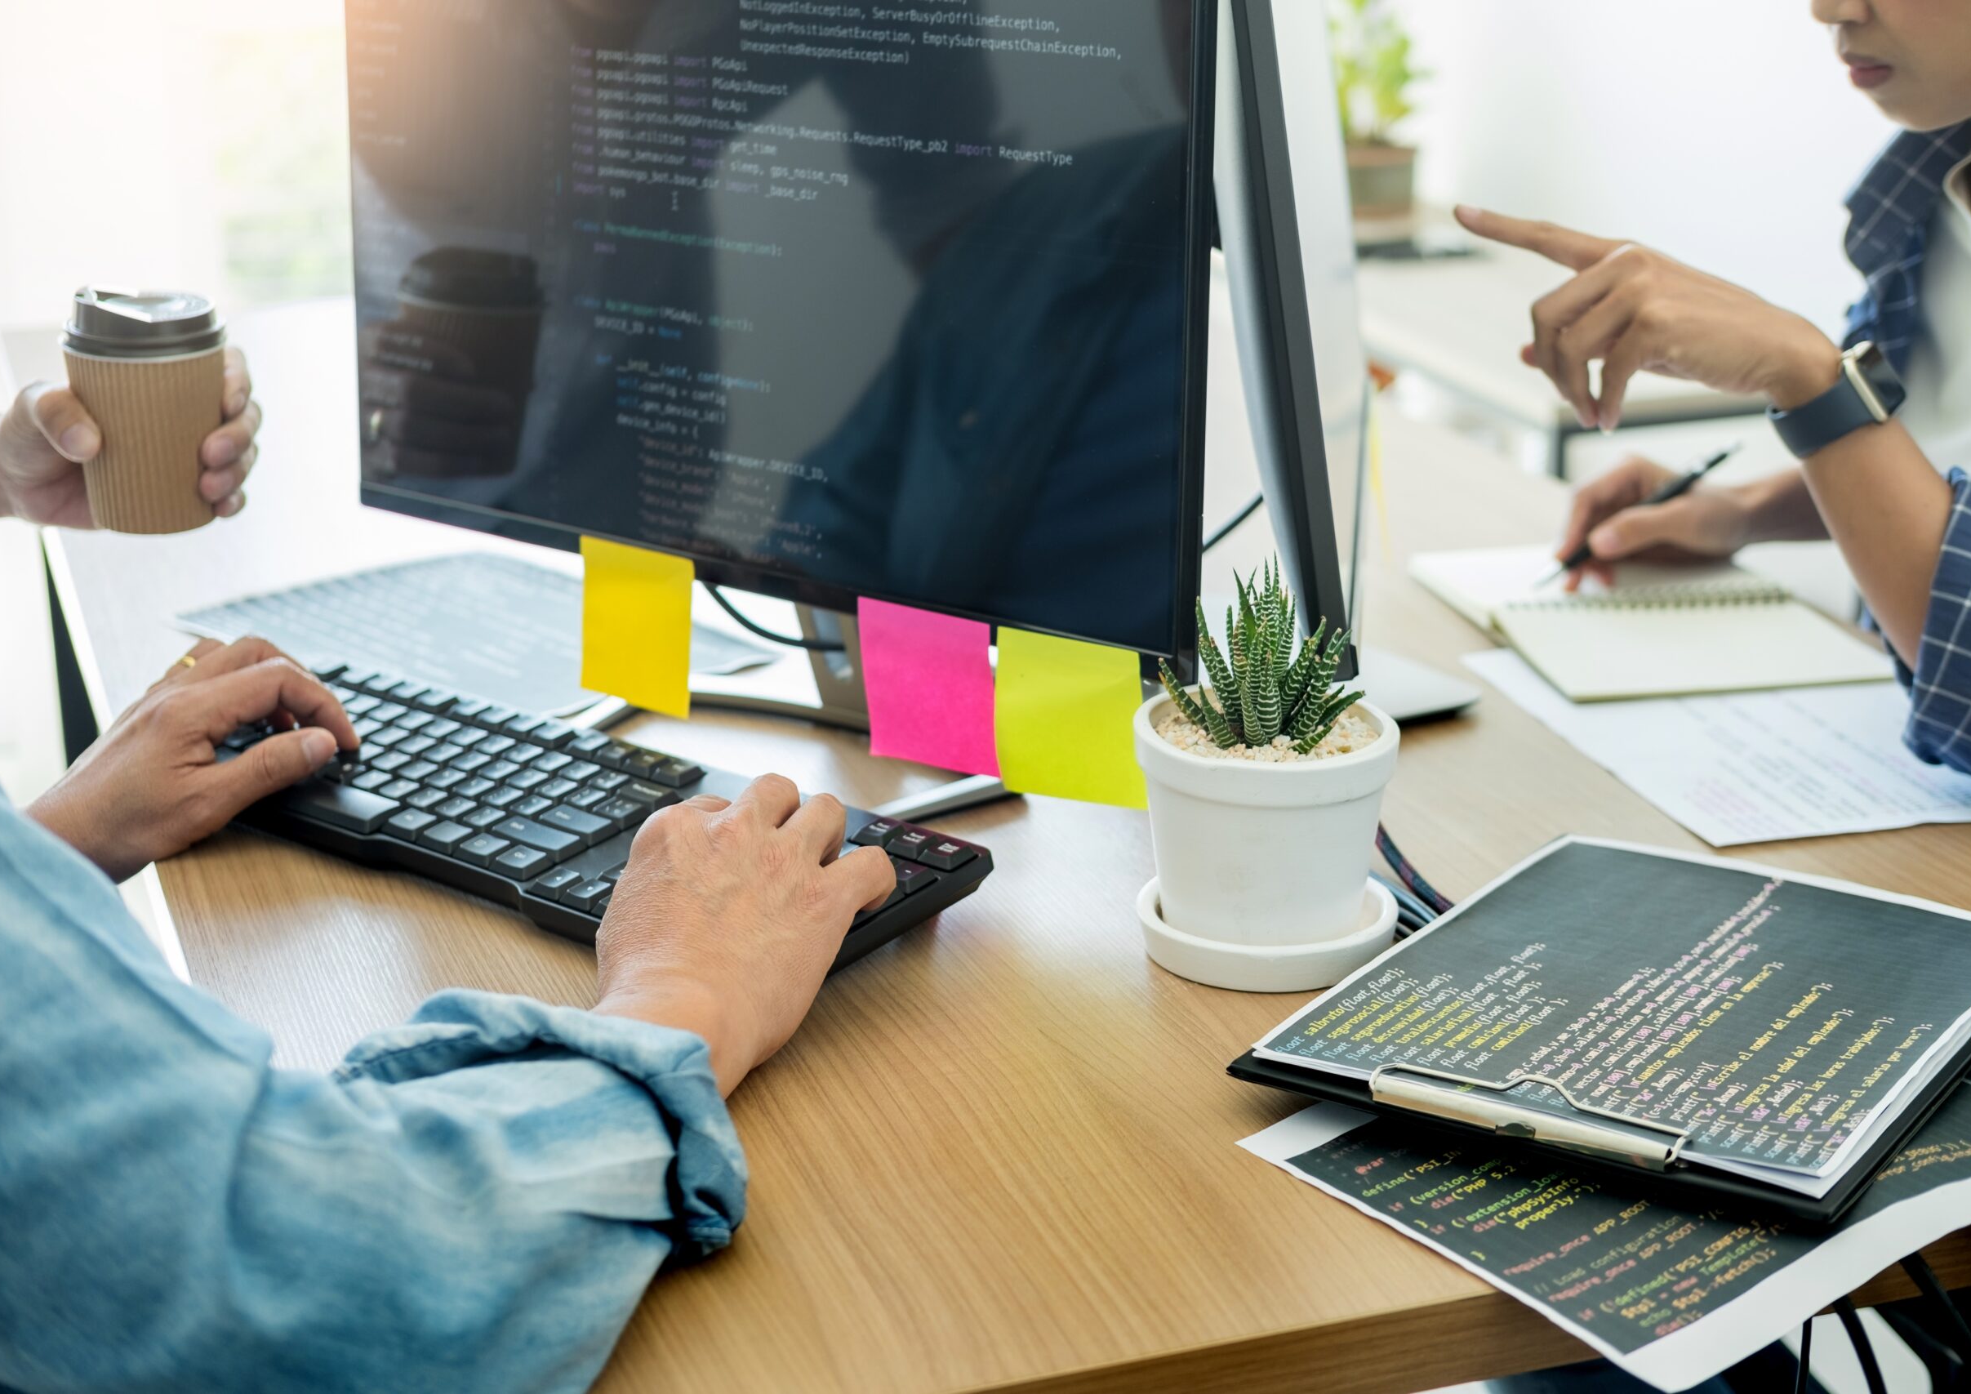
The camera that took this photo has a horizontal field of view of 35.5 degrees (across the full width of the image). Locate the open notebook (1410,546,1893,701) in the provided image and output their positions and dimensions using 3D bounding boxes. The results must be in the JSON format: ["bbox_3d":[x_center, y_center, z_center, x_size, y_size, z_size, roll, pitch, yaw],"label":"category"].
[{"bbox_3d":[0.353,-0.047,1.660,0.176,0.016,0.275,-3,18,-9],"label":"open notebook"}]

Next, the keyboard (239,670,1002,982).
[{"bbox_3d":[-0.194,0.046,1.328,0.438,0.029,0.140,14,26,40],"label":"keyboard"}]

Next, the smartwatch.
[{"bbox_3d":[0.401,-0.140,1.450,0.050,0.037,0.058,-33,-2,32],"label":"smartwatch"}]

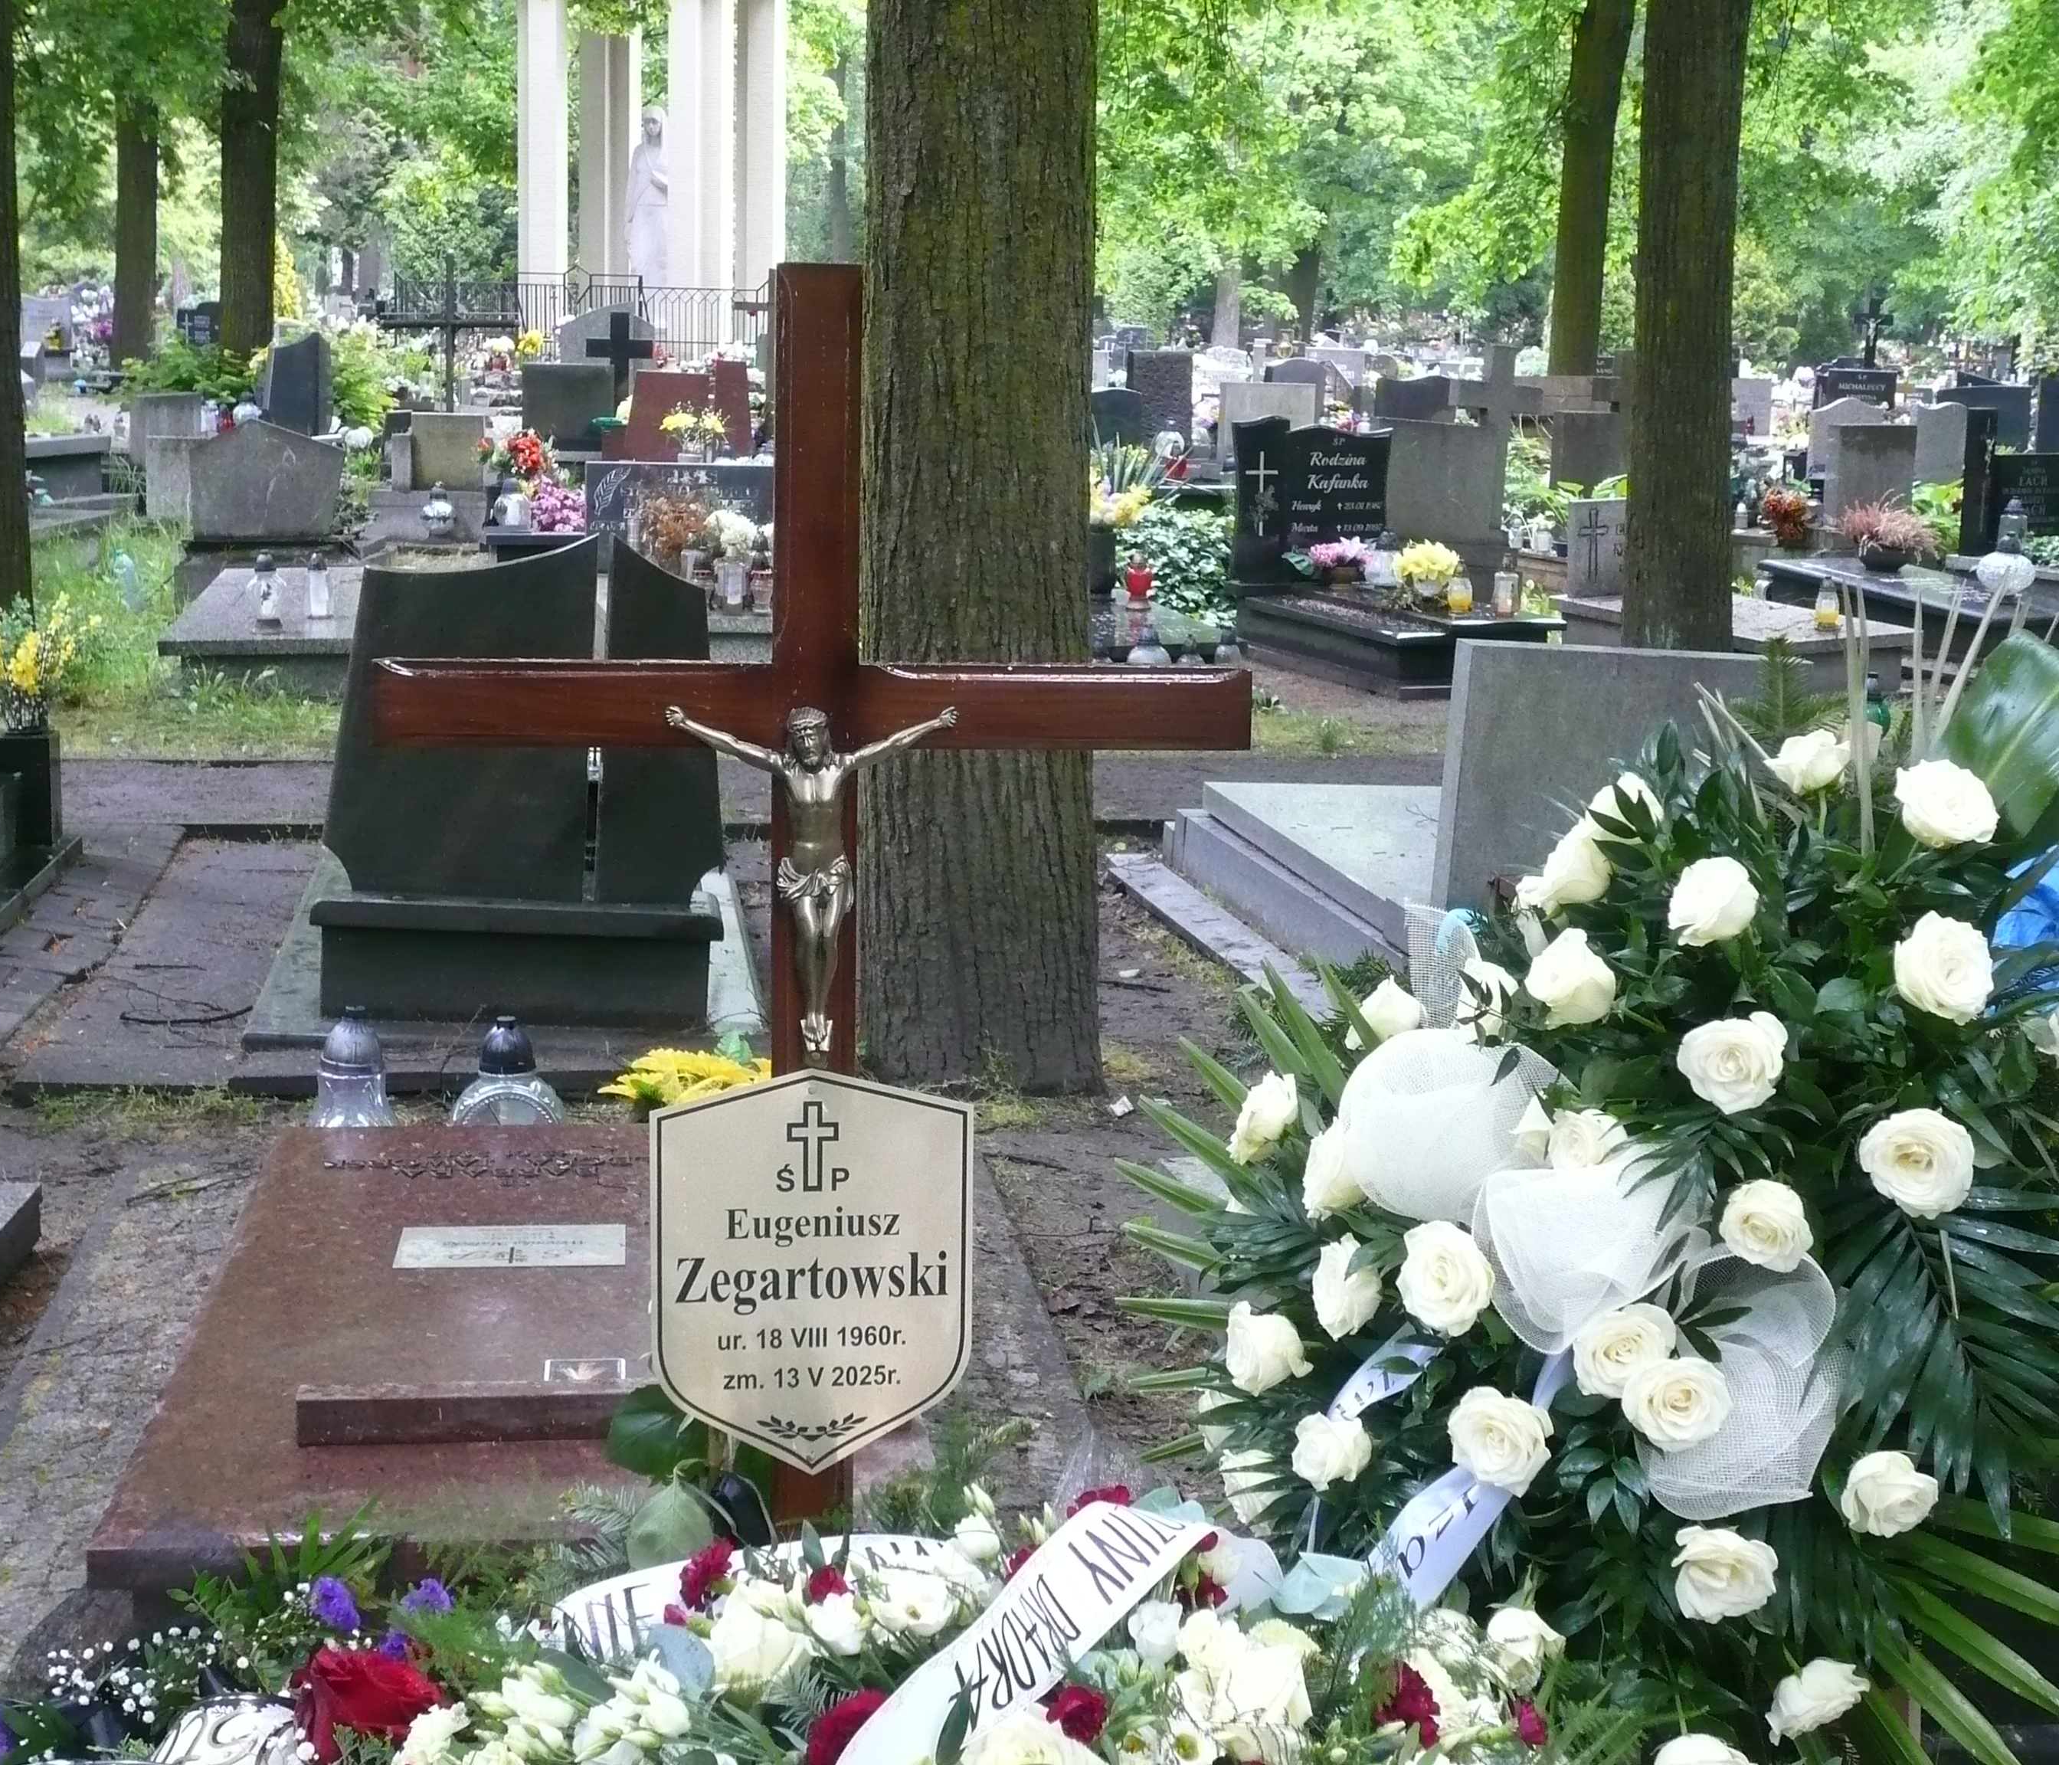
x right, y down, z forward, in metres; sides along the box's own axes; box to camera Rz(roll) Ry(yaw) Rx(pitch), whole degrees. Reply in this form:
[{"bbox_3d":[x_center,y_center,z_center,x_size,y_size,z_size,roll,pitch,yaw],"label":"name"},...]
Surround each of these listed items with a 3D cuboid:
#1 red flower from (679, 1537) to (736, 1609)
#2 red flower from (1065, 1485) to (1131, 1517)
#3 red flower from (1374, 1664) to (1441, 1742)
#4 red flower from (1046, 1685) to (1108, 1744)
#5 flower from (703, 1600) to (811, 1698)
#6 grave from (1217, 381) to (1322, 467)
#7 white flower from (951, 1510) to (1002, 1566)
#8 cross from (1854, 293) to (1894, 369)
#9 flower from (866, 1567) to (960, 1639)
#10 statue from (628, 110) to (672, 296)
[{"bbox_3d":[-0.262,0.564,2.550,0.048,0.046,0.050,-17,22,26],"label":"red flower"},{"bbox_3d":[0.054,0.483,2.420,0.053,0.040,0.048,1,10,0],"label":"red flower"},{"bbox_3d":[0.265,0.577,2.200,0.046,0.048,0.044,1,10,0],"label":"red flower"},{"bbox_3d":[0.033,0.580,2.180,0.044,0.036,0.039,1,10,0],"label":"red flower"},{"bbox_3d":[-0.200,0.564,2.300,0.075,0.062,0.068,1,10,0],"label":"flower"},{"bbox_3d":[1.634,-3.099,21.300,0.620,0.620,0.180,-1,11,-9],"label":"grave"},{"bbox_3d":[-0.043,0.537,2.560,0.041,0.040,0.041,1,11,0],"label":"white flower"},{"bbox_3d":[8.905,-5.811,33.000,0.410,0.850,0.130,-1,11,-9],"label":"cross"},{"bbox_3d":[-0.093,0.576,2.500,0.074,0.046,0.066,1,11,0],"label":"flower"},{"bbox_3d":[-5.208,-9.341,43.000,0.700,2.650,0.600,0,11,-6],"label":"statue"}]

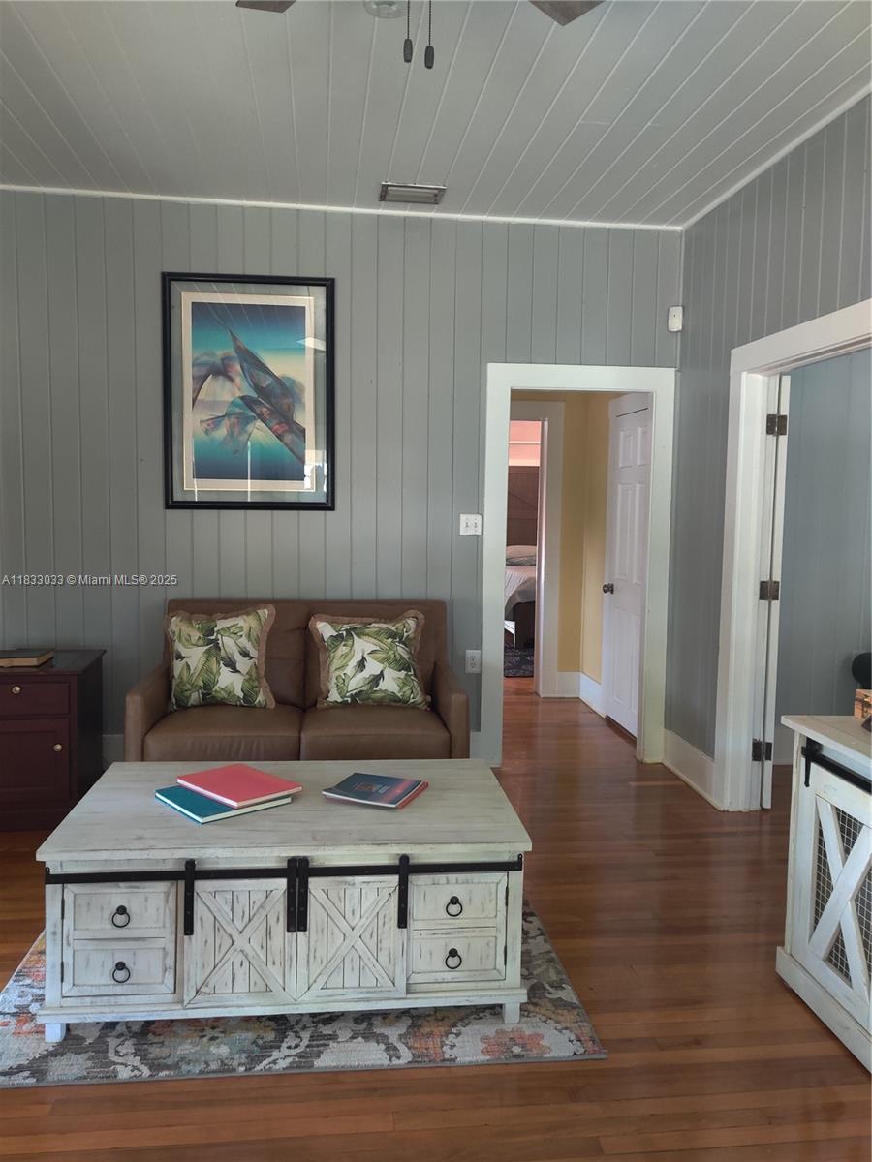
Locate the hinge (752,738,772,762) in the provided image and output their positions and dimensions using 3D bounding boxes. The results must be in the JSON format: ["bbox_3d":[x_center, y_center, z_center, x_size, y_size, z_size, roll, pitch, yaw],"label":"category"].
[{"bbox_3d":[1.550,0.809,4.290,0.090,0.090,0.015,0,6,-7],"label":"hinge"}]

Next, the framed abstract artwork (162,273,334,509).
[{"bbox_3d":[-0.942,-0.950,4.603,0.852,1.169,0.030,0,6,-7],"label":"framed abstract artwork"}]

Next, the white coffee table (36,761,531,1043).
[{"bbox_3d":[-0.427,0.937,2.829,1.309,0.532,0.777,0,6,-5],"label":"white coffee table"}]

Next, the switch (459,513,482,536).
[{"bbox_3d":[0.186,-0.297,4.813,0.113,0.113,0.012,0,6,-7],"label":"switch"}]

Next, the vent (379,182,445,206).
[{"bbox_3d":[-0.116,-1.837,4.318,0.296,0.030,0.229,0,6,-7],"label":"vent"}]

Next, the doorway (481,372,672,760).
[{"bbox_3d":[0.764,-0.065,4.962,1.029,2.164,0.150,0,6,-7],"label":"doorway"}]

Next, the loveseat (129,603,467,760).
[{"bbox_3d":[-0.624,0.597,4.333,1.465,0.934,0.866,0,6,-7],"label":"loveseat"}]

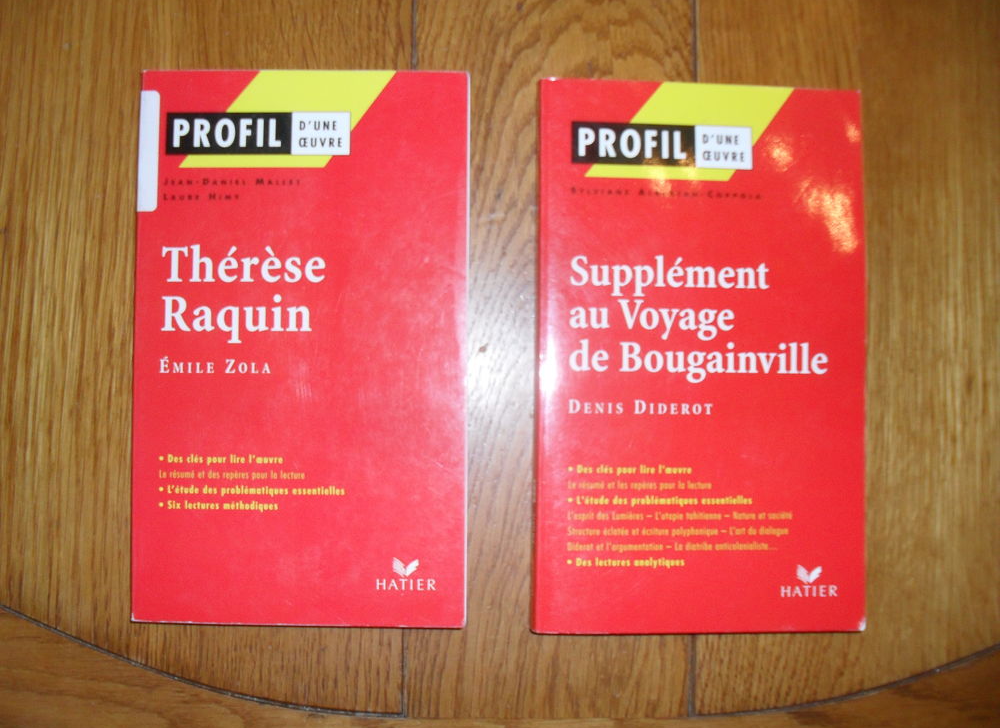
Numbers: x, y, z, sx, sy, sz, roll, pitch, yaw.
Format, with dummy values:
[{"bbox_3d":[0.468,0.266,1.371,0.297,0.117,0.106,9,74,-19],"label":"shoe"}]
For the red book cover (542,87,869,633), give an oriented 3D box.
[{"bbox_3d":[0.066,-0.003,0.335,0.108,0.009,0.179,1,88,-1],"label":"red book cover"}]

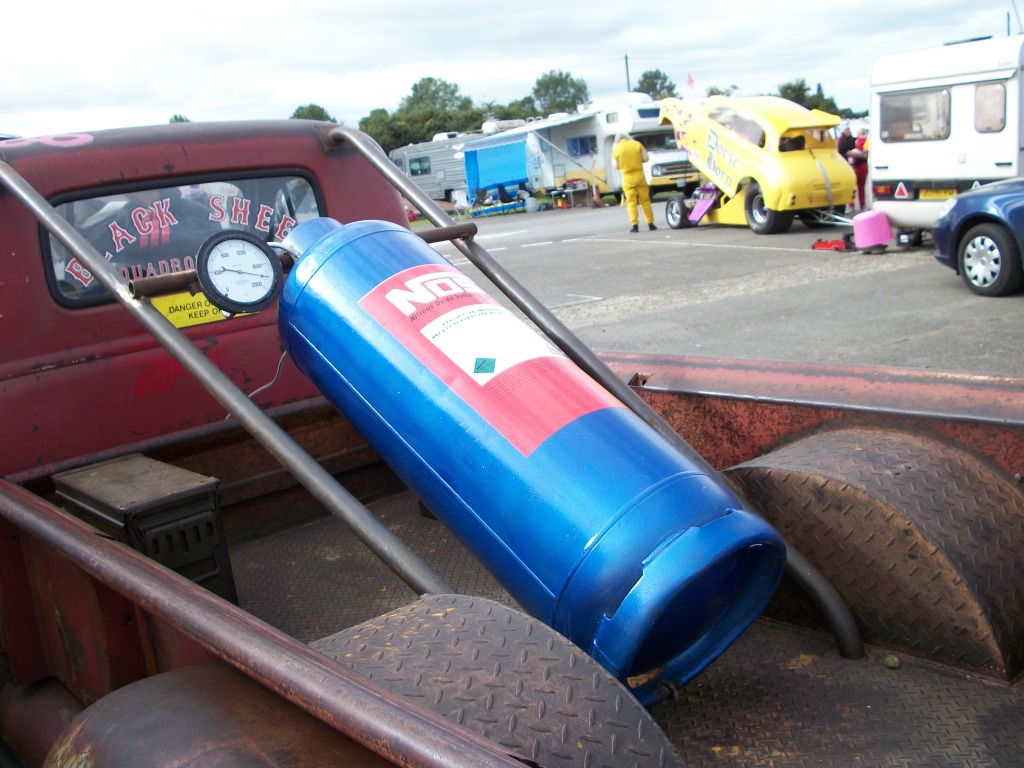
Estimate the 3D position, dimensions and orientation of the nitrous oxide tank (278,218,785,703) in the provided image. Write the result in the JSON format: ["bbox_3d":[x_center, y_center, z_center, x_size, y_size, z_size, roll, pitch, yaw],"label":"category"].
[{"bbox_3d":[-0.061,0.055,1.970,0.385,0.385,1.245,-16,42,-35],"label":"nitrous oxide tank"}]

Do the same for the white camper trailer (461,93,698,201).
[{"bbox_3d":[2.532,-6.985,30.884,2.400,2.880,6.200,-16,17,-40],"label":"white camper trailer"}]

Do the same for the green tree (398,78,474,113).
[{"bbox_3d":[-6.650,-22.292,90.000,6.500,8.300,6.200,-5,13,0],"label":"green tree"}]

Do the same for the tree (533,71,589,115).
[{"bbox_3d":[4.216,-23.134,90.000,5.000,8.000,5.000,-5,13,0],"label":"tree"}]

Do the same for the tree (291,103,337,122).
[{"bbox_3d":[-17.254,-20.755,90.000,5.000,7.200,5.000,-5,13,0],"label":"tree"}]

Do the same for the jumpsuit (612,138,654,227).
[{"bbox_3d":[2.215,-3.668,18.800,0.660,1.540,0.420,-4,13,7],"label":"jumpsuit"}]

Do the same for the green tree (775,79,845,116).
[{"bbox_3d":[33.043,-30.653,115.000,7.400,6.500,6.800,-5,13,0],"label":"green tree"}]

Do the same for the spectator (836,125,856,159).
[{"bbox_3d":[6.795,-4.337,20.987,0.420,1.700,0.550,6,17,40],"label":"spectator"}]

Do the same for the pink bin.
[{"bbox_3d":[4.583,-1.963,13.200,0.470,0.460,0.470,-5,13,0],"label":"pink bin"}]

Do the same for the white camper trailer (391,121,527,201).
[{"bbox_3d":[-1.526,-8.537,39.488,7.700,2.800,2.400,7,18,44],"label":"white camper trailer"}]

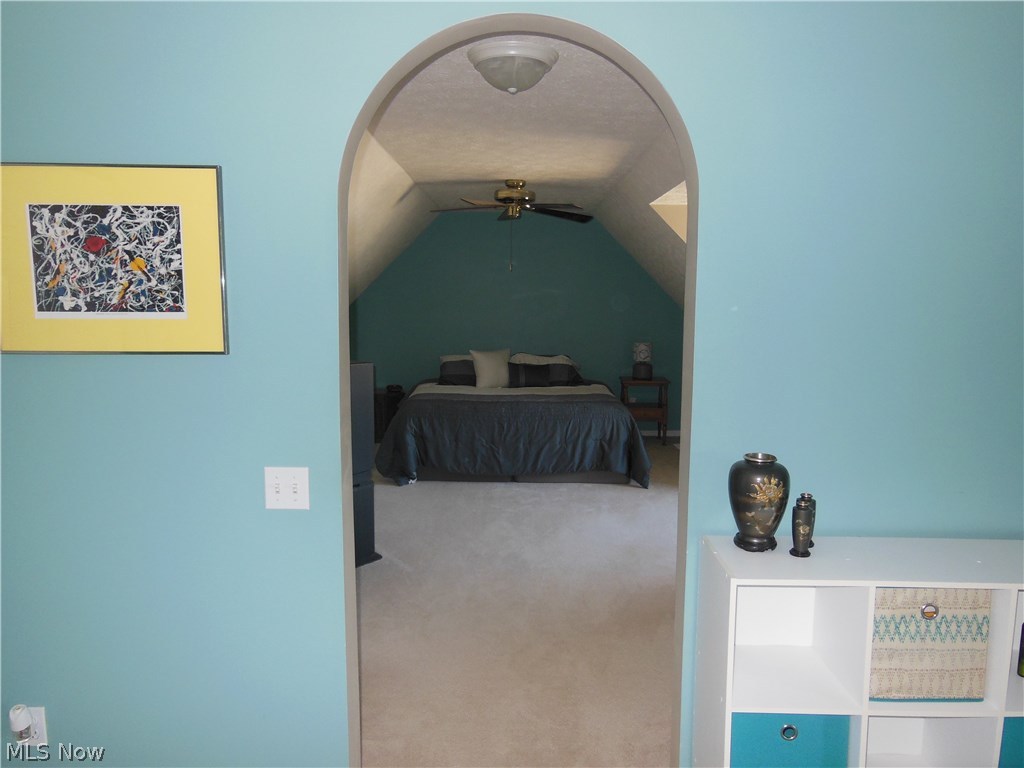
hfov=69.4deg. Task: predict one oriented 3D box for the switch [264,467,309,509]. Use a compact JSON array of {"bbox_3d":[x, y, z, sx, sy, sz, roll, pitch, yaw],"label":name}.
[{"bbox_3d":[-0.594,0.276,1.944,0.115,0.113,0.013,0,7,1],"label":"switch"}]

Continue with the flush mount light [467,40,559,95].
[{"bbox_3d":[0.003,-1.135,2.703,0.332,0.140,0.332,0,7,1],"label":"flush mount light"}]

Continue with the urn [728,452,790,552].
[{"bbox_3d":[0.605,0.289,1.813,0.152,0.220,0.152,0,7,1],"label":"urn"}]

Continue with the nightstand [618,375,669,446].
[{"bbox_3d":[1.379,0.288,7.875,0.485,0.678,0.380,0,7,1],"label":"nightstand"}]

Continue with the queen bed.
[{"bbox_3d":[0.030,0.224,7.050,2.250,0.990,2.140,0,7,1],"label":"queen bed"}]

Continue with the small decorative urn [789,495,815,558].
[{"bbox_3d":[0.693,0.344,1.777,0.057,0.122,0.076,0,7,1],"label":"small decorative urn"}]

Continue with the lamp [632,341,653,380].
[{"bbox_3d":[1.382,-0.242,7.805,0.210,0.392,0.210,0,7,1],"label":"lamp"}]

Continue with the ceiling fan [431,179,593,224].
[{"bbox_3d":[-0.002,-1.397,5.593,1.270,0.320,1.270,0,7,1],"label":"ceiling fan"}]

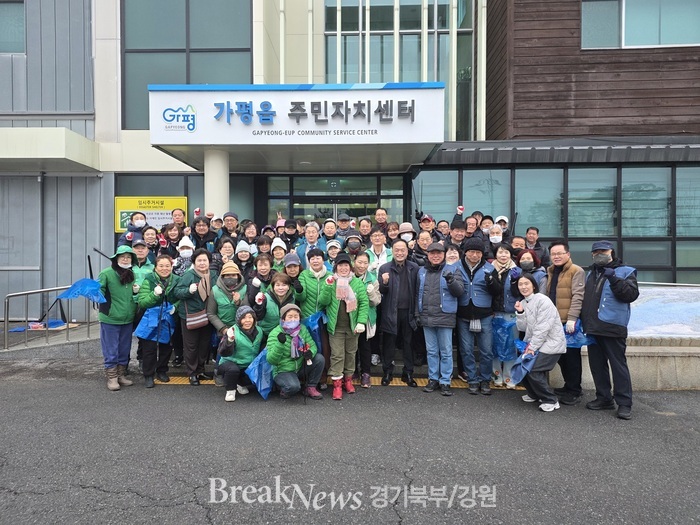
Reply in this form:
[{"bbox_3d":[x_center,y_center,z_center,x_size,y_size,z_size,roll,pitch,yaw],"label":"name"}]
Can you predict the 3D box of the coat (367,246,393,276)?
[{"bbox_3d":[0.370,0.093,6.150,0.460,0.600,0.340,0,1,5],"label":"coat"}]

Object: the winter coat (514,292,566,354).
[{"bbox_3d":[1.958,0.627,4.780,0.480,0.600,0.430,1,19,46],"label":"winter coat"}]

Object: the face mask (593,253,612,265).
[{"bbox_3d":[2.508,-0.030,4.620,0.170,0.120,0.090,1,1,38],"label":"face mask"}]

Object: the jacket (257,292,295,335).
[{"bbox_3d":[-0.834,0.621,5.350,0.440,0.580,0.300,0,1,-9],"label":"jacket"}]

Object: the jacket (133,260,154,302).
[{"bbox_3d":[-2.630,0.270,5.850,0.500,0.640,0.300,0,1,-14],"label":"jacket"}]

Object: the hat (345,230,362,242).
[{"bbox_3d":[0.055,-0.360,6.350,0.220,0.180,0.250,0,1,0],"label":"hat"}]

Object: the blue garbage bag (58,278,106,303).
[{"bbox_3d":[-3.106,0.325,5.400,0.550,0.280,0.300,0,1,0],"label":"blue garbage bag"}]

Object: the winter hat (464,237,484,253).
[{"bbox_3d":[1.389,-0.195,5.170,0.210,0.175,0.240,0,1,13],"label":"winter hat"}]

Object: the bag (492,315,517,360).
[{"bbox_3d":[1.781,0.880,5.350,0.290,0.500,0.150,0,1,11],"label":"bag"}]

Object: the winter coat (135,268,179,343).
[{"bbox_3d":[-2.271,0.438,5.500,0.500,0.660,0.380,0,1,-20],"label":"winter coat"}]

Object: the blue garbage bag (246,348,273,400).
[{"bbox_3d":[-0.970,1.210,5.080,0.340,0.560,0.200,0,1,0],"label":"blue garbage bag"}]

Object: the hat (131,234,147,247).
[{"bbox_3d":[-2.630,-0.235,5.820,0.190,0.130,0.260,0,1,-14],"label":"hat"}]

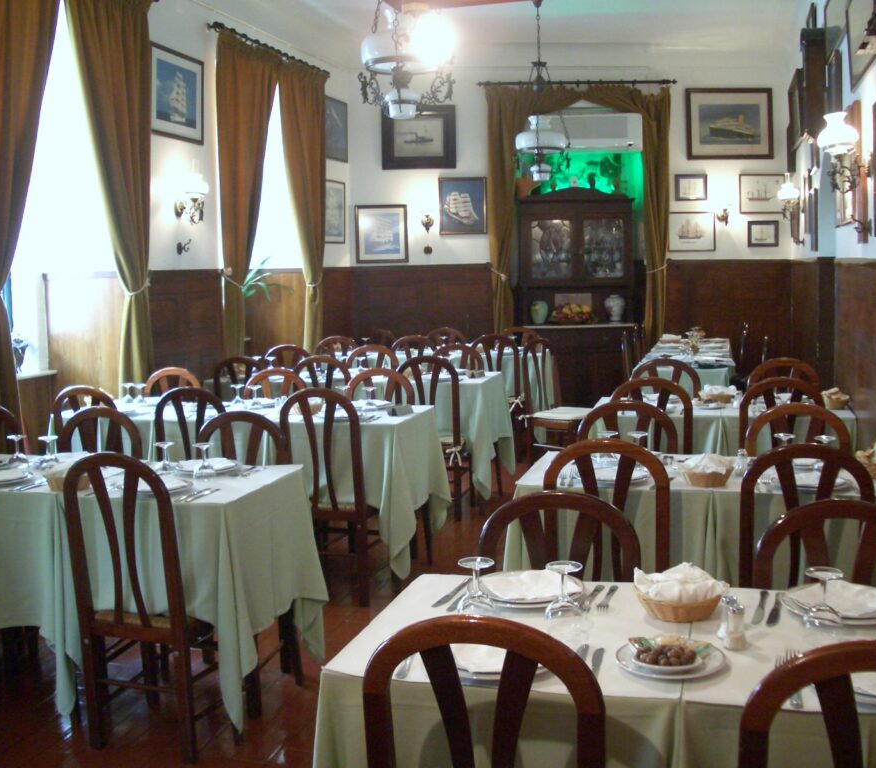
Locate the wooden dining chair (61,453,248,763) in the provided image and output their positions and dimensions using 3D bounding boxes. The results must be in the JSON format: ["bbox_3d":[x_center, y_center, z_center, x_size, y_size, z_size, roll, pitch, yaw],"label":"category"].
[{"bbox_3d":[-0.908,0.674,3.357,0.450,0.980,0.450,1,6,15],"label":"wooden dining chair"}]

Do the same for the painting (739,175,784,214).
[{"bbox_3d":[2.899,-1.693,9.244,0.412,0.345,0.025,-1,7,-1],"label":"painting"}]

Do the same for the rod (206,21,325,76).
[{"bbox_3d":[-1.267,-2.592,8.125,0.090,0.060,2.124,1,7,17],"label":"rod"}]

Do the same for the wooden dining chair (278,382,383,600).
[{"bbox_3d":[-0.478,0.487,4.914,0.425,0.976,0.455,1,7,17],"label":"wooden dining chair"}]

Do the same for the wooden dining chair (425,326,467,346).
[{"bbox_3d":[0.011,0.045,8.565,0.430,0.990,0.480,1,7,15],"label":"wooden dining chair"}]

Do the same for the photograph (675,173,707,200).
[{"bbox_3d":[2.256,-1.747,9.220,0.282,0.223,0.025,-1,7,-1],"label":"photograph"}]

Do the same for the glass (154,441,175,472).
[{"bbox_3d":[-1.038,0.273,3.927,0.077,0.115,0.077,1,6,15],"label":"glass"}]

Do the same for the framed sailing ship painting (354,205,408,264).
[{"bbox_3d":[-0.527,-1.395,9.680,0.498,0.551,0.035,-2,6,0],"label":"framed sailing ship painting"}]

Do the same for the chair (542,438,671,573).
[{"bbox_3d":[0.577,0.630,3.360,0.415,0.985,0.470,0,7,16],"label":"chair"}]

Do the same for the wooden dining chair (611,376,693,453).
[{"bbox_3d":[1.042,0.438,4.921,0.420,0.985,0.460,0,7,16],"label":"wooden dining chair"}]

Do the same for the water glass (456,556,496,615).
[{"bbox_3d":[0.080,0.435,2.197,0.085,0.120,0.085,-1,7,0],"label":"water glass"}]

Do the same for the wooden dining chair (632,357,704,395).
[{"bbox_3d":[1.266,0.365,5.818,0.450,0.980,0.450,1,6,15],"label":"wooden dining chair"}]

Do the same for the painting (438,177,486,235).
[{"bbox_3d":[0.227,-1.621,9.417,0.437,0.517,0.030,-2,6,-1],"label":"painting"}]

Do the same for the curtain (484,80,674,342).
[{"bbox_3d":[1.283,-1.149,9.409,1.680,3.049,0.200,-2,6,-1],"label":"curtain"}]

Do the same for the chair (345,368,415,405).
[{"bbox_3d":[-0.352,0.432,5.281,0.420,0.985,0.460,0,7,16],"label":"chair"}]

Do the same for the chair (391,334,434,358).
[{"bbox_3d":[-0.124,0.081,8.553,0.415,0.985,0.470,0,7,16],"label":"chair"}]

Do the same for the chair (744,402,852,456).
[{"bbox_3d":[1.339,0.599,3.821,0.430,0.990,0.480,1,7,13],"label":"chair"}]

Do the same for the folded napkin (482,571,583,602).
[{"bbox_3d":[0.194,0.419,2.145,0.210,0.032,0.165,0,7,16],"label":"folded napkin"}]

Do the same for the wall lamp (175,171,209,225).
[{"bbox_3d":[-1.586,-1.200,6.662,0.260,0.370,0.190,0,7,16],"label":"wall lamp"}]

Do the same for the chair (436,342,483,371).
[{"bbox_3d":[0.094,0.246,6.882,0.430,0.990,0.480,1,7,15],"label":"chair"}]

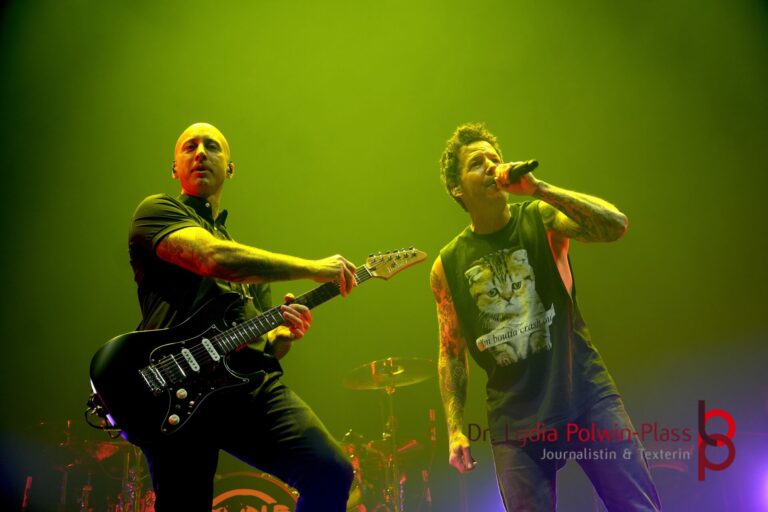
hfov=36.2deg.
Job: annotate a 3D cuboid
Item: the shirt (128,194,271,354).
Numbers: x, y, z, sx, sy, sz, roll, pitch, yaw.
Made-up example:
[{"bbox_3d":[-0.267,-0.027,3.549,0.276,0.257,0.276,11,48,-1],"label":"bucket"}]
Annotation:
[{"bbox_3d":[-0.488,0.052,3.140,0.420,0.480,0.280,15,-22,-42],"label":"shirt"}]

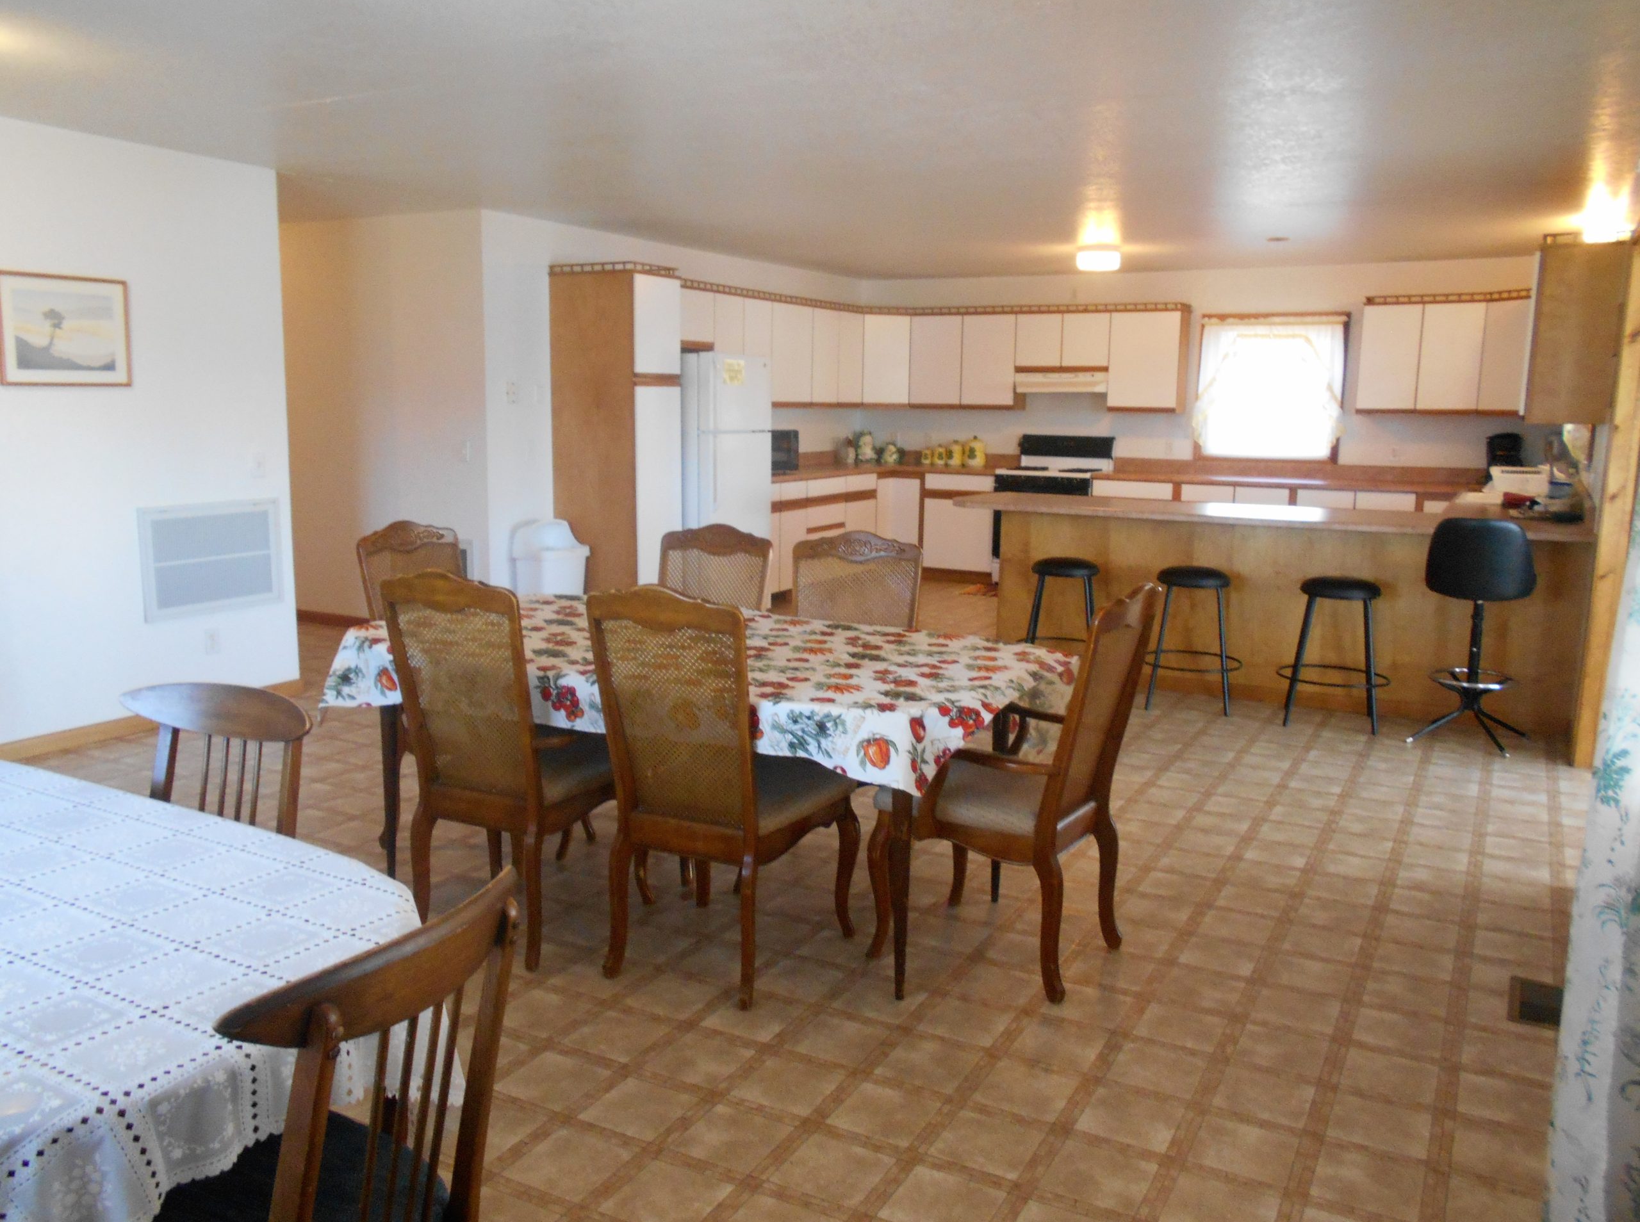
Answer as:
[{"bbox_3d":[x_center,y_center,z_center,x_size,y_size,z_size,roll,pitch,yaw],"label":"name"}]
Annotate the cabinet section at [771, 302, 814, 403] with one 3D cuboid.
[{"bbox_3d":[-0.339,-1.905,9.199,0.320,0.735,0.627,6,11,28],"label":"cabinet section"}]

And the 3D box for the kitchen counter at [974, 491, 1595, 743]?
[{"bbox_3d":[2.154,-0.053,6.238,2.900,0.914,0.890,6,11,28],"label":"kitchen counter"}]

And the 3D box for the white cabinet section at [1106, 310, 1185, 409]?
[{"bbox_3d":[2.541,-1.921,9.511,0.521,0.740,0.320,6,11,28],"label":"white cabinet section"}]

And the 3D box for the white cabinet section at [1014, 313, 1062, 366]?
[{"bbox_3d":[1.791,-2.134,9.781,0.378,0.410,0.323,6,11,29],"label":"white cabinet section"}]

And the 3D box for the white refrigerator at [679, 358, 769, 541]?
[{"bbox_3d":[-0.829,-0.772,7.947,0.770,1.705,0.730,6,11,28],"label":"white refrigerator"}]

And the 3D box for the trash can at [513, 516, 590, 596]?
[{"bbox_3d":[-1.560,-0.152,7.138,0.260,0.730,0.420,6,11,28],"label":"trash can"}]

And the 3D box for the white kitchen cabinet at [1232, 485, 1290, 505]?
[{"bbox_3d":[3.270,-0.538,9.034,0.394,0.766,0.614,6,11,29],"label":"white kitchen cabinet"}]

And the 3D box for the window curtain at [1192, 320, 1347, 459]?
[{"bbox_3d":[3.343,-1.658,9.220,1.030,1.015,0.090,6,11,28],"label":"window curtain"}]

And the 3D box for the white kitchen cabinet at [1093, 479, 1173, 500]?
[{"bbox_3d":[2.466,-0.622,9.474,0.598,0.766,0.614,6,11,29],"label":"white kitchen cabinet"}]

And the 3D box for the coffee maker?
[{"bbox_3d":[4.637,-1.015,8.336,0.220,0.350,0.230,6,11,29],"label":"coffee maker"}]

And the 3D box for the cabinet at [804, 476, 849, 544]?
[{"bbox_3d":[-0.215,-0.633,9.344,0.612,0.766,0.606,6,11,29],"label":"cabinet"}]

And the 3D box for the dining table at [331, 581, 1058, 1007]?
[{"bbox_3d":[-0.372,0.450,3.586,2.000,0.758,1.030,6,11,29],"label":"dining table"}]

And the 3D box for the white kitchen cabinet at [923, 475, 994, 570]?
[{"bbox_3d":[1.263,-0.747,10.134,0.620,0.766,0.614,6,11,29],"label":"white kitchen cabinet"}]

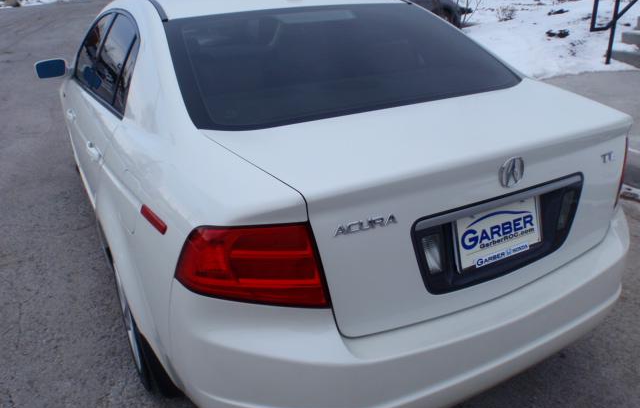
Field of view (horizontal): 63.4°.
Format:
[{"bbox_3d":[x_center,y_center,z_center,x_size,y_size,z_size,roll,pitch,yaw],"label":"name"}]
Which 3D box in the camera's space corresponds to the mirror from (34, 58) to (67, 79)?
[{"bbox_3d":[-1.717,-0.867,3.310,0.210,0.130,0.120,-14,27,-25],"label":"mirror"}]

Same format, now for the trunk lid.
[{"bbox_3d":[0.371,-0.048,1.650,1.270,0.460,0.630,-14,27,-25],"label":"trunk lid"}]

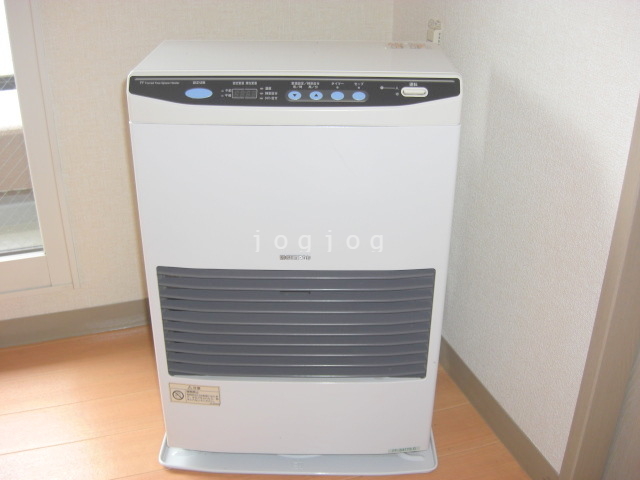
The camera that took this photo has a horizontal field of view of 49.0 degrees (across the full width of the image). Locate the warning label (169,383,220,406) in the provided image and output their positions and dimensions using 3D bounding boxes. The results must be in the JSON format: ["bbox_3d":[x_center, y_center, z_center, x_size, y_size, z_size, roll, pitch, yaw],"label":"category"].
[{"bbox_3d":[-0.182,0.226,1.023,0.074,0.034,0.002,3,25,6],"label":"warning label"}]

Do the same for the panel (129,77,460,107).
[{"bbox_3d":[-0.031,-0.178,0.836,0.396,0.035,0.020,1,25,0],"label":"panel"}]

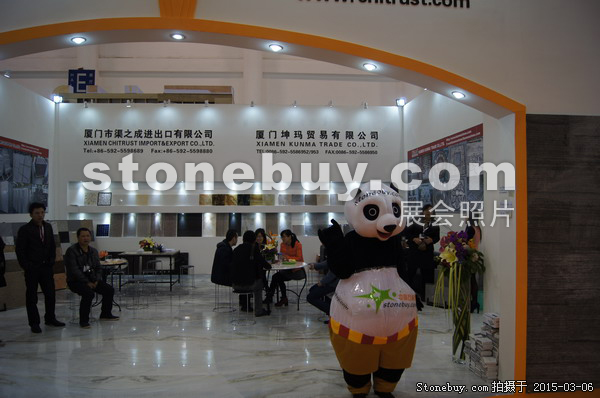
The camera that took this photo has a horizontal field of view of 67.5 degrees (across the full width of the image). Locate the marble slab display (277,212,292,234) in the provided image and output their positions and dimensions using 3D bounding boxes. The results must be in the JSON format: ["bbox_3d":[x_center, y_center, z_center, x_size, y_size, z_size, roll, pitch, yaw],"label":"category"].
[{"bbox_3d":[-0.369,0.634,11.126,0.310,0.590,0.025,0,-10,-4],"label":"marble slab display"}]

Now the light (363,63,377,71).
[{"bbox_3d":[0.641,-1.206,4.100,0.130,0.040,0.130,15,-1,-3],"label":"light"}]

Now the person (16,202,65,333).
[{"bbox_3d":[-3.530,0.910,6.150,0.420,1.700,0.550,-1,-1,41],"label":"person"}]

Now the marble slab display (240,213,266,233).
[{"bbox_3d":[-1.116,0.619,10.898,0.600,0.580,0.025,0,-13,-4],"label":"marble slab display"}]

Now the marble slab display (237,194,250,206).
[{"bbox_3d":[-1.351,0.034,10.882,0.300,0.280,0.025,0,-13,-4],"label":"marble slab display"}]

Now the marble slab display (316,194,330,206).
[{"bbox_3d":[0.585,0.035,11.188,0.300,0.300,0.025,0,-15,-4],"label":"marble slab display"}]

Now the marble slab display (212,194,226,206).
[{"bbox_3d":[-1.987,0.034,11.021,0.300,0.300,0.025,0,-15,-4],"label":"marble slab display"}]

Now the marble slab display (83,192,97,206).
[{"bbox_3d":[-5.130,0.003,11.017,0.300,0.330,0.020,0,-11,-5],"label":"marble slab display"}]

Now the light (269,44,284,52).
[{"bbox_3d":[-0.212,-1.337,3.960,0.125,0.050,0.125,8,-1,-4],"label":"light"}]

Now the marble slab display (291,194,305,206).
[{"bbox_3d":[-0.058,0.038,11.395,0.310,0.300,0.025,0,-11,-4],"label":"marble slab display"}]

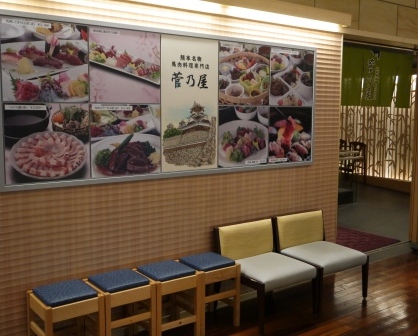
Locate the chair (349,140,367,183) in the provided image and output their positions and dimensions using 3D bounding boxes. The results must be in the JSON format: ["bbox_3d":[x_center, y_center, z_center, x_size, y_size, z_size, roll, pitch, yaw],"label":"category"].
[{"bbox_3d":[2.621,-0.076,9.243,0.500,0.790,0.480,-3,7,-28],"label":"chair"}]

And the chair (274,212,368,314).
[{"bbox_3d":[0.858,0.700,3.781,0.536,0.620,0.517,-4,7,-34],"label":"chair"}]

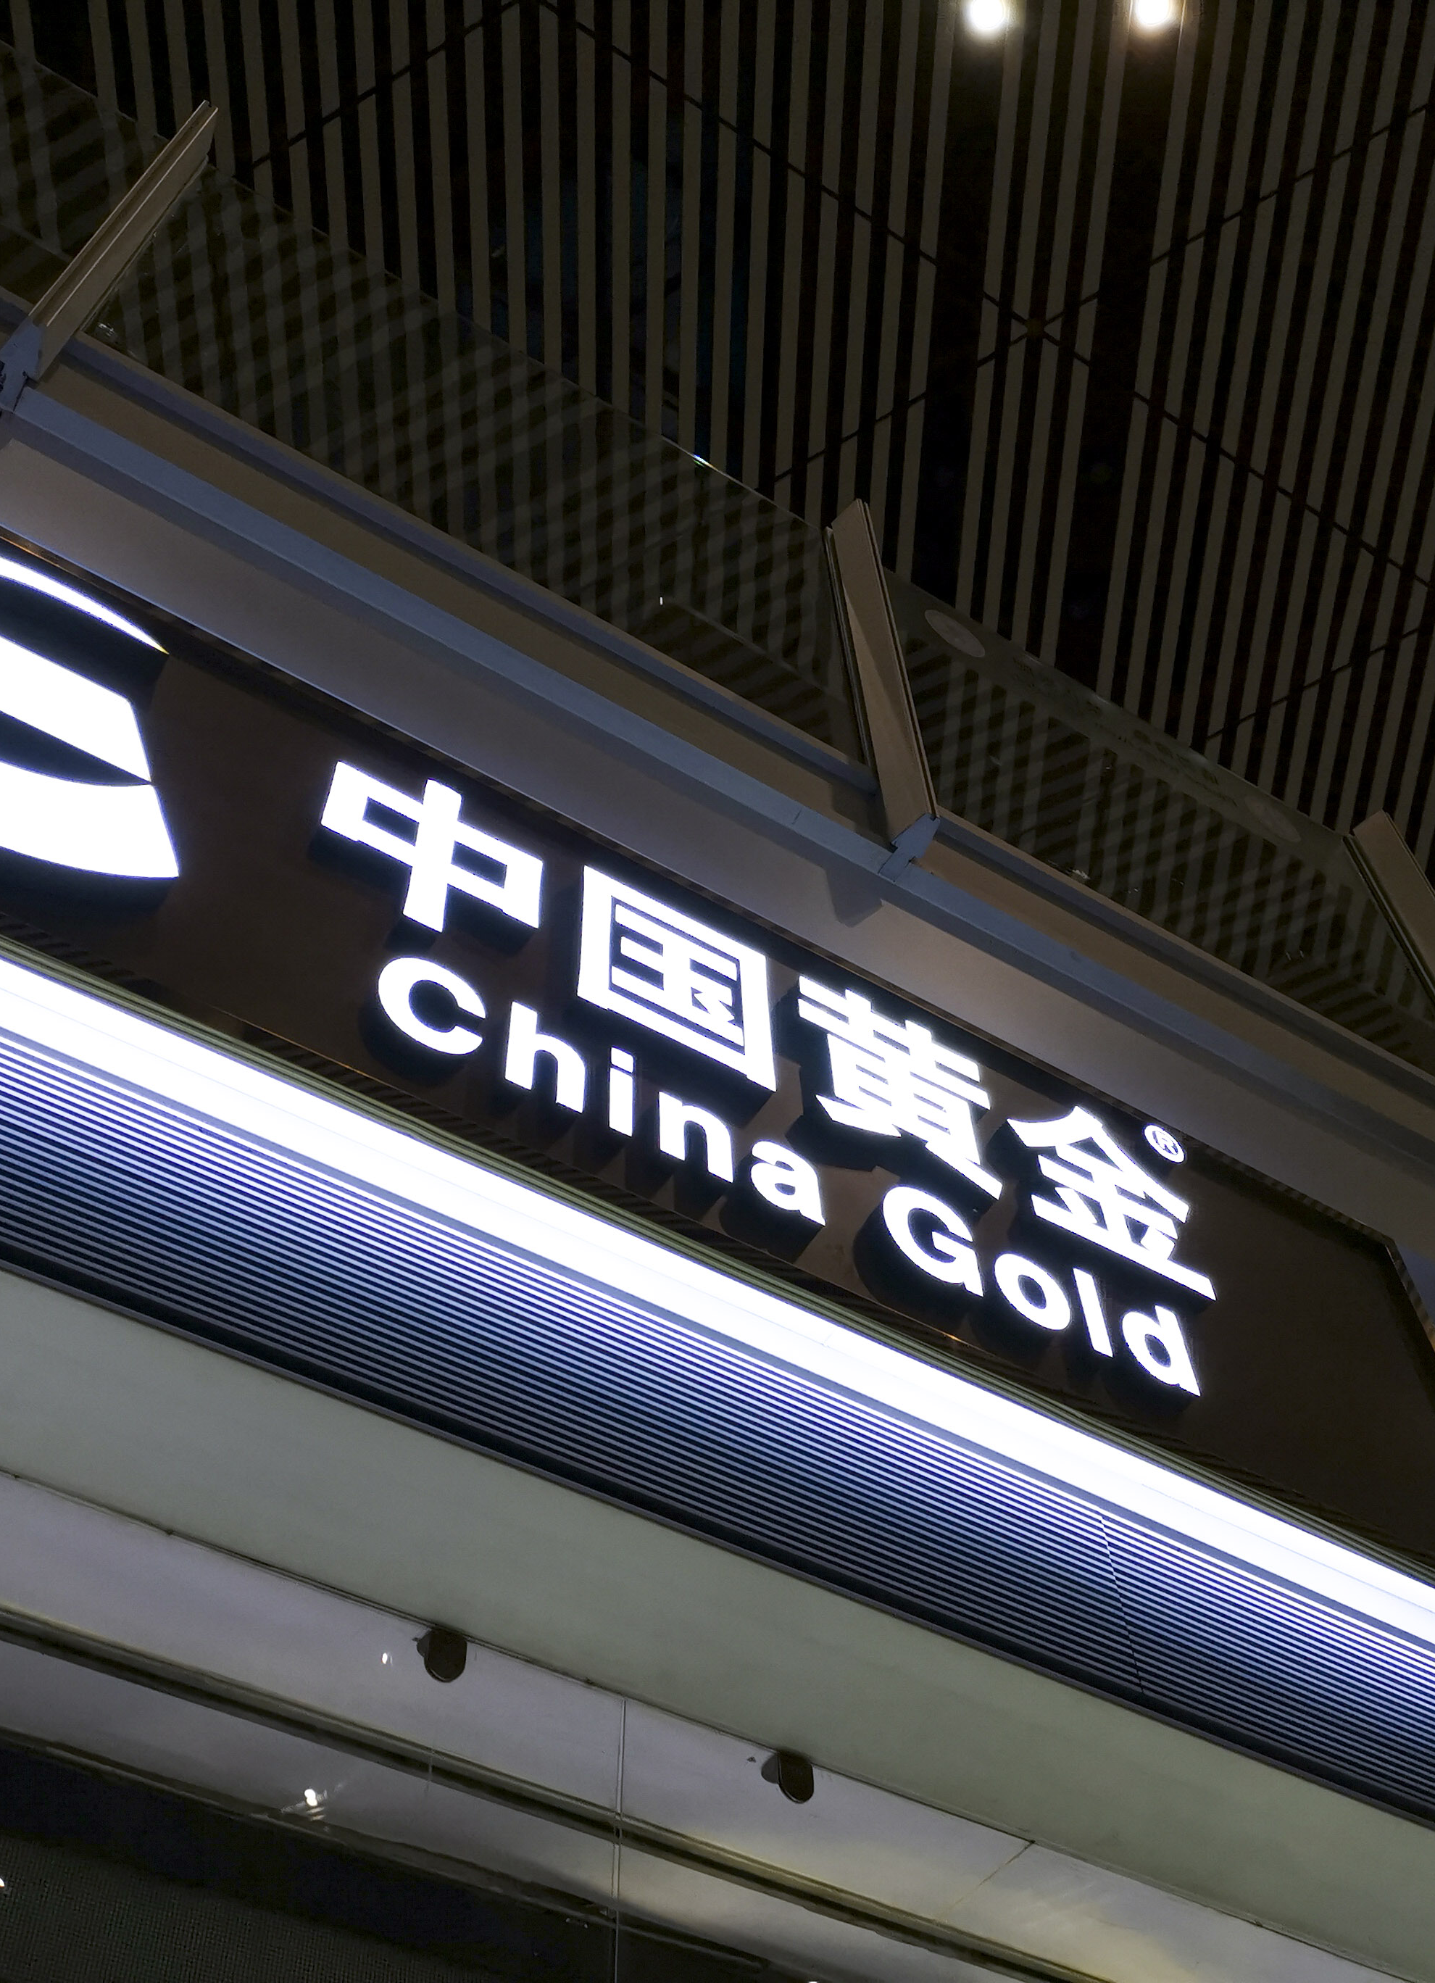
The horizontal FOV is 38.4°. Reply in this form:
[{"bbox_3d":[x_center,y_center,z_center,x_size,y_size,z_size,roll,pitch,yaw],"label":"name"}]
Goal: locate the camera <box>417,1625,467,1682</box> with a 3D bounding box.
[{"bbox_3d":[-0.296,0.720,2.226,0.048,0.066,0.042,26,-60,-18],"label":"camera"}]

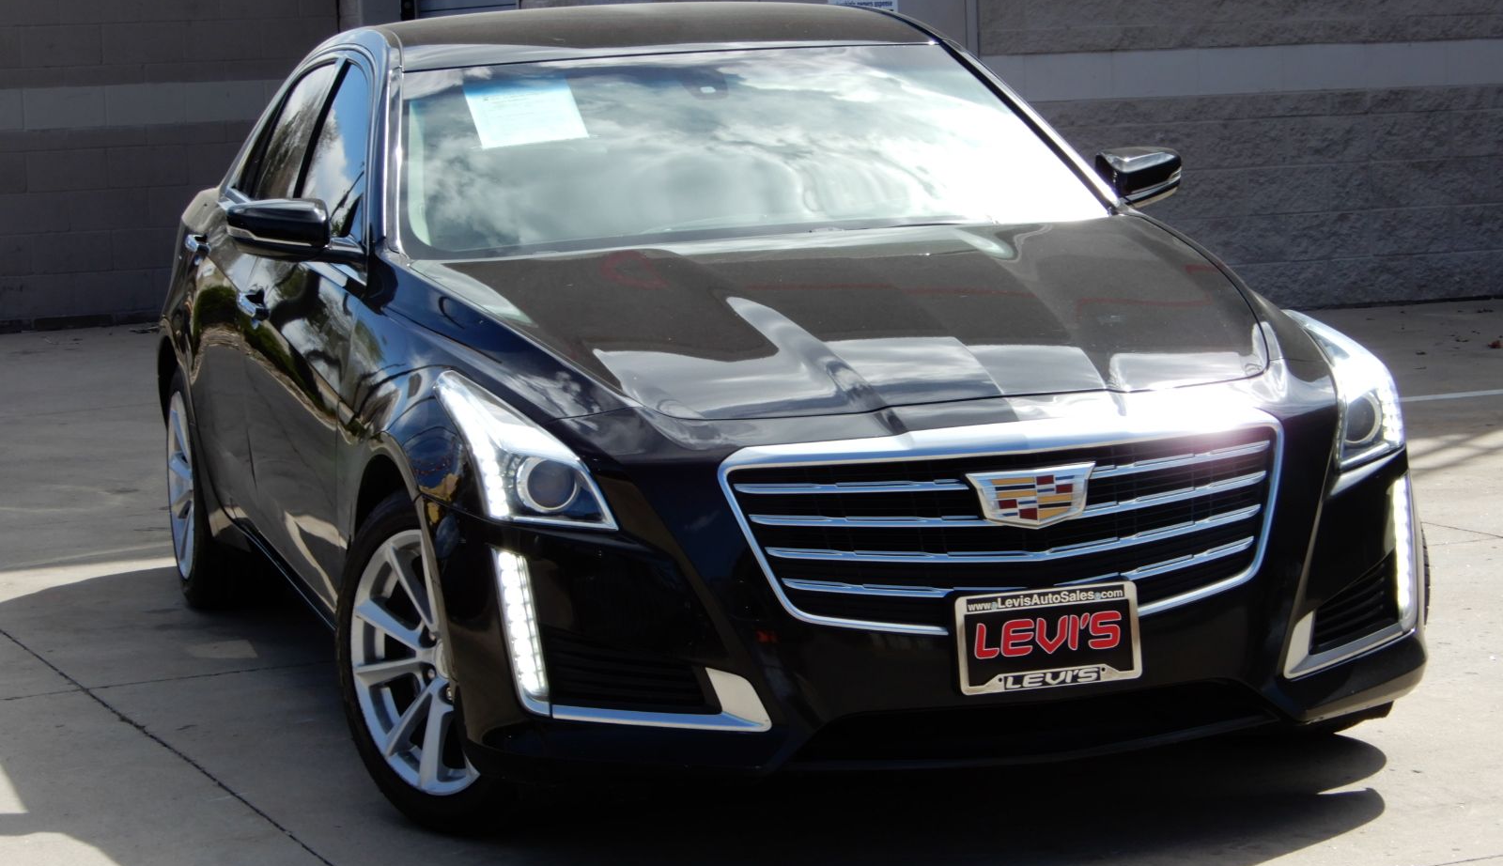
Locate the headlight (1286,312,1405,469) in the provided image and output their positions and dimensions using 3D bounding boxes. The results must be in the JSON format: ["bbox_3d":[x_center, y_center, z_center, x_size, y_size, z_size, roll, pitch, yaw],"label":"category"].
[{"bbox_3d":[1.027,-0.081,6.640,0.200,0.250,0.550,-4,7,-16],"label":"headlight"}]

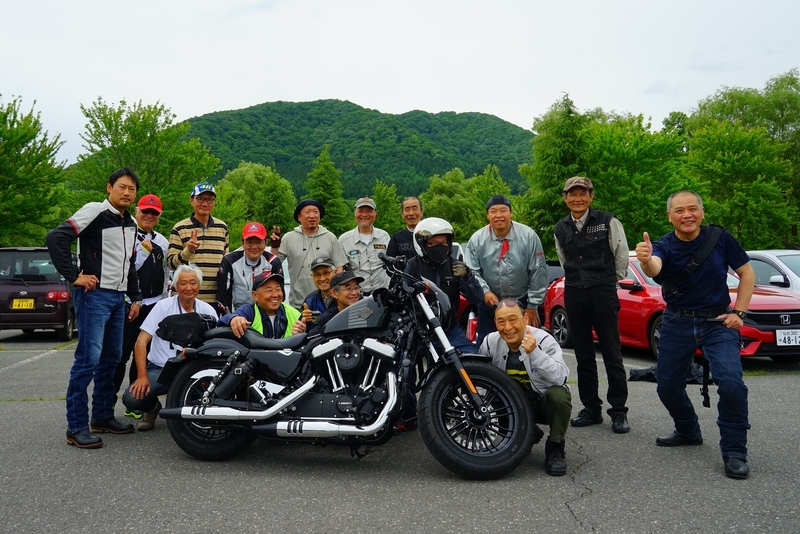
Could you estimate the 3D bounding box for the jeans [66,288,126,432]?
[{"bbox_3d":[-1.955,0.590,3.430,0.320,0.920,0.370,0,-1,23],"label":"jeans"}]

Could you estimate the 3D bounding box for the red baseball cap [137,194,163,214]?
[{"bbox_3d":[-1.806,-0.451,3.850,0.180,0.145,0.260,1,8,-36],"label":"red baseball cap"}]

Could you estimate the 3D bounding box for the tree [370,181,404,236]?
[{"bbox_3d":[-0.539,-1.145,23.026,1.900,5.170,1.900,0,-1,0],"label":"tree"}]

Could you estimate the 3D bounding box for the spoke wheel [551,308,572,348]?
[{"bbox_3d":[2.699,1.003,8.700,0.230,0.640,0.640,1,-1,-9],"label":"spoke wheel"}]

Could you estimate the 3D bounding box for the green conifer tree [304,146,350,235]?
[{"bbox_3d":[-3.675,-2.296,27.046,2.800,7.600,2.800,0,-1,0],"label":"green conifer tree"}]

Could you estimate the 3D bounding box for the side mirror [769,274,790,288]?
[{"bbox_3d":[5.335,0.204,7.500,0.240,0.165,0.160,0,-1,-6],"label":"side mirror"}]

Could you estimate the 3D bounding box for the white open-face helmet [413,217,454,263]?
[{"bbox_3d":[0.204,-0.173,3.300,0.255,0.265,0.310,0,9,-18],"label":"white open-face helmet"}]

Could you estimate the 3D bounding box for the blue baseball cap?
[{"bbox_3d":[-1.440,-0.566,3.920,0.175,0.120,0.250,2,3,-30],"label":"blue baseball cap"}]

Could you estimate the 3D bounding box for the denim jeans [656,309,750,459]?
[{"bbox_3d":[1.785,0.650,3.150,0.480,0.810,0.480,0,-2,34],"label":"denim jeans"}]

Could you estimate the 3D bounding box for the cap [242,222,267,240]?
[{"bbox_3d":[-1.028,-0.252,3.780,0.178,0.140,0.260,0,9,-12],"label":"cap"}]

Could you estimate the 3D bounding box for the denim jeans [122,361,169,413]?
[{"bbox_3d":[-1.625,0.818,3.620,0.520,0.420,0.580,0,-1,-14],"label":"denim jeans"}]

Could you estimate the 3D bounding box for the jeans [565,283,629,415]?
[{"bbox_3d":[1.392,0.581,3.780,0.430,0.920,0.280,0,-1,24],"label":"jeans"}]

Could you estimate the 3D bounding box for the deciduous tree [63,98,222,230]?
[{"bbox_3d":[-8.192,-2.016,17.039,4.800,6.710,4.800,0,-1,0],"label":"deciduous tree"}]

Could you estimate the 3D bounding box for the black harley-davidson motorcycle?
[{"bbox_3d":[-0.365,0.525,2.950,2.160,1.160,0.860,0,-1,10],"label":"black harley-davidson motorcycle"}]

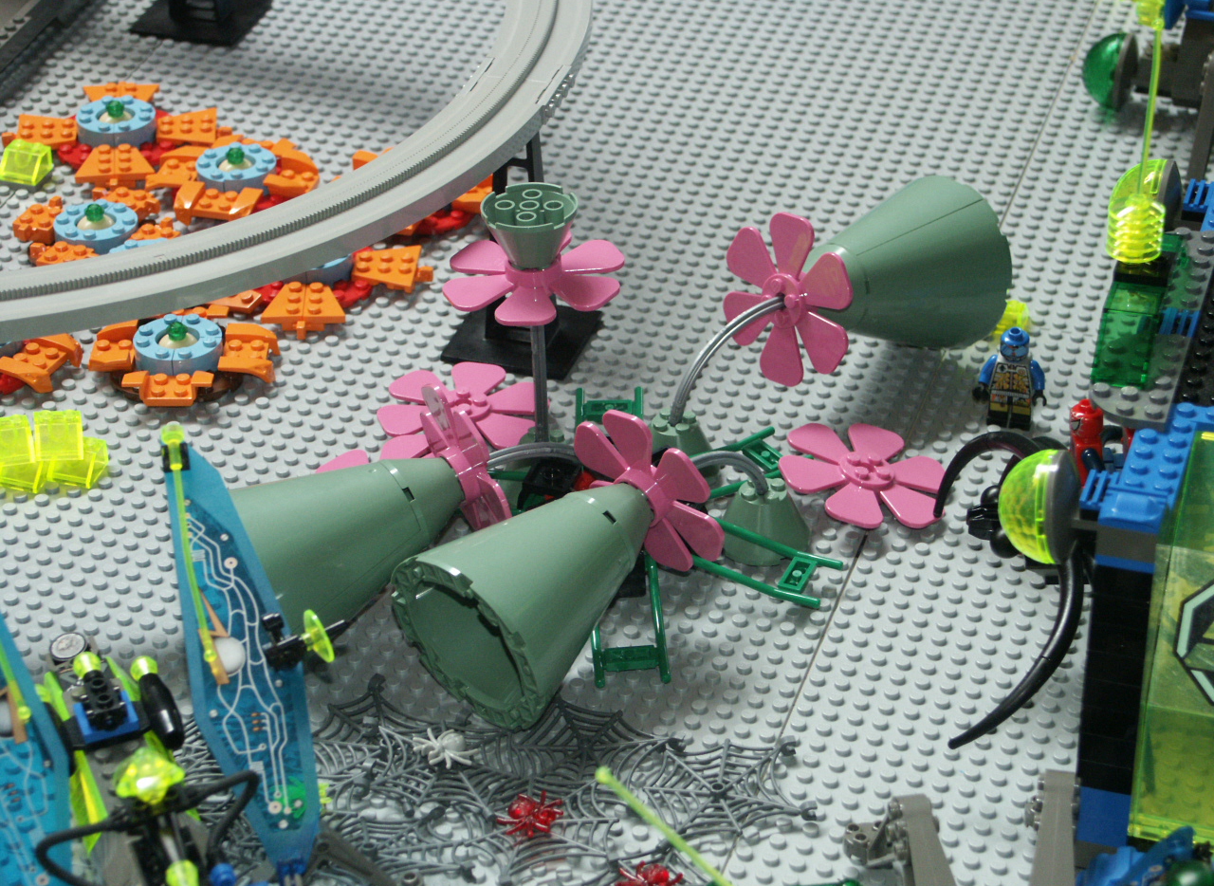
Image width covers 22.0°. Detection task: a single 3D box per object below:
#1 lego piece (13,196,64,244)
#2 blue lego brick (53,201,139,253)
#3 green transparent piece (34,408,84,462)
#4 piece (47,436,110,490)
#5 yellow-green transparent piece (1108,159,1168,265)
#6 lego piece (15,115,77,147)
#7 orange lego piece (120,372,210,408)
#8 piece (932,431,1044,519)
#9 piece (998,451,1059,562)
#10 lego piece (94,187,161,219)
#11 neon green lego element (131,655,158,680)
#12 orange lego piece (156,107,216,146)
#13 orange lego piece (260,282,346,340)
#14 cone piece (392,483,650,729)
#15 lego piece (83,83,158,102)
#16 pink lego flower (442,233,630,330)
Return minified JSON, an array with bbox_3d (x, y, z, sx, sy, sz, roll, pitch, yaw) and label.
[{"bbox_3d":[-0.224,-0.087,1.237,0.017,0.008,0.022,12,35,19],"label":"lego piece"},{"bbox_3d":[-0.200,-0.083,1.225,0.032,0.011,0.032,9,34,15],"label":"blue lego brick"},{"bbox_3d":[-0.191,-0.003,1.087,0.016,0.011,0.016,-4,33,-5],"label":"green transparent piece"},{"bbox_3d":[-0.186,0.006,1.092,0.016,0.011,0.016,9,34,15],"label":"piece"},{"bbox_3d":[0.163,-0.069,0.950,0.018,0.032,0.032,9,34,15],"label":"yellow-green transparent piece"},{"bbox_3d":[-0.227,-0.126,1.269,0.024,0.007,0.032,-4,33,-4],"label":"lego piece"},{"bbox_3d":[-0.158,-0.020,1.130,0.032,0.006,0.017,0,33,1],"label":"orange lego piece"},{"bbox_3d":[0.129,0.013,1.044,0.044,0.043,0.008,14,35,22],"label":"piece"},{"bbox_3d":[0.118,0.018,0.876,0.017,0.032,0.032,10,34,16],"label":"piece"},{"bbox_3d":[-0.192,-0.094,1.246,0.026,0.008,0.017,12,35,20],"label":"lego piece"},{"bbox_3d":[-0.136,0.067,0.922,0.008,0.008,0.009,-16,39,-22],"label":"neon green lego element"},{"bbox_3d":[-0.175,-0.132,1.304,0.024,0.005,0.032,-3,33,-4],"label":"orange lego piece"},{"bbox_3d":[-0.114,-0.051,1.181,0.032,0.008,0.026,-1,33,0],"label":"orange lego piece"},{"bbox_3d":[-0.016,0.040,0.962,0.064,0.064,0.077,25,51,34],"label":"cone piece"},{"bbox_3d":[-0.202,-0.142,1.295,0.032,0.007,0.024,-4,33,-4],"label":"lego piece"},{"bbox_3d":[-0.024,-0.056,1.027,0.060,0.011,0.060,-1,33,0],"label":"pink lego flower"}]

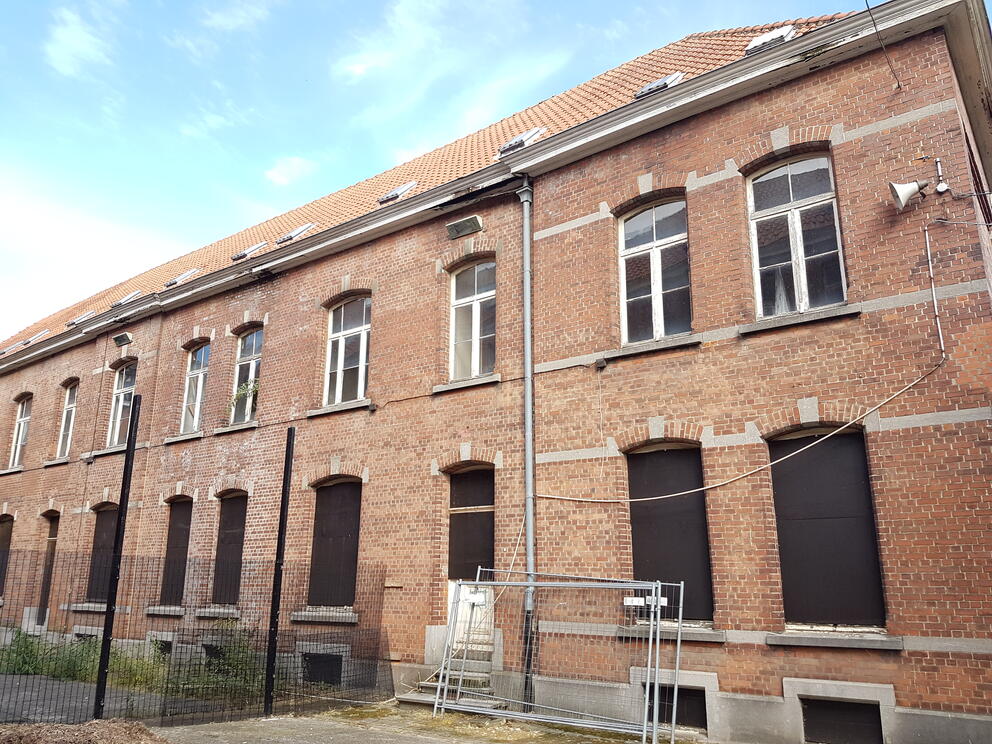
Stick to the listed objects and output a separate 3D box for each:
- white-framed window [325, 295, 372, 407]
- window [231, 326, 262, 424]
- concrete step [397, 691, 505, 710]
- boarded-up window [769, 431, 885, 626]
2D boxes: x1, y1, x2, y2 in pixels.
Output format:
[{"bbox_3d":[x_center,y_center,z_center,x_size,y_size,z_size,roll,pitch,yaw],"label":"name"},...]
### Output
[{"bbox_3d":[-2.913,-0.436,14.890,1.405,2.128,0.120,-11,-19,35],"label":"white-framed window"},{"bbox_3d":[-5.986,0.005,17.940,1.060,2.406,0.200,-11,-19,34],"label":"window"},{"bbox_3d":[-0.677,5.228,11.836,1.750,0.100,0.580,-11,-19,34],"label":"concrete step"},{"bbox_3d":[4.290,1.995,9.729,1.230,2.544,0.200,-11,-19,34],"label":"boarded-up window"}]

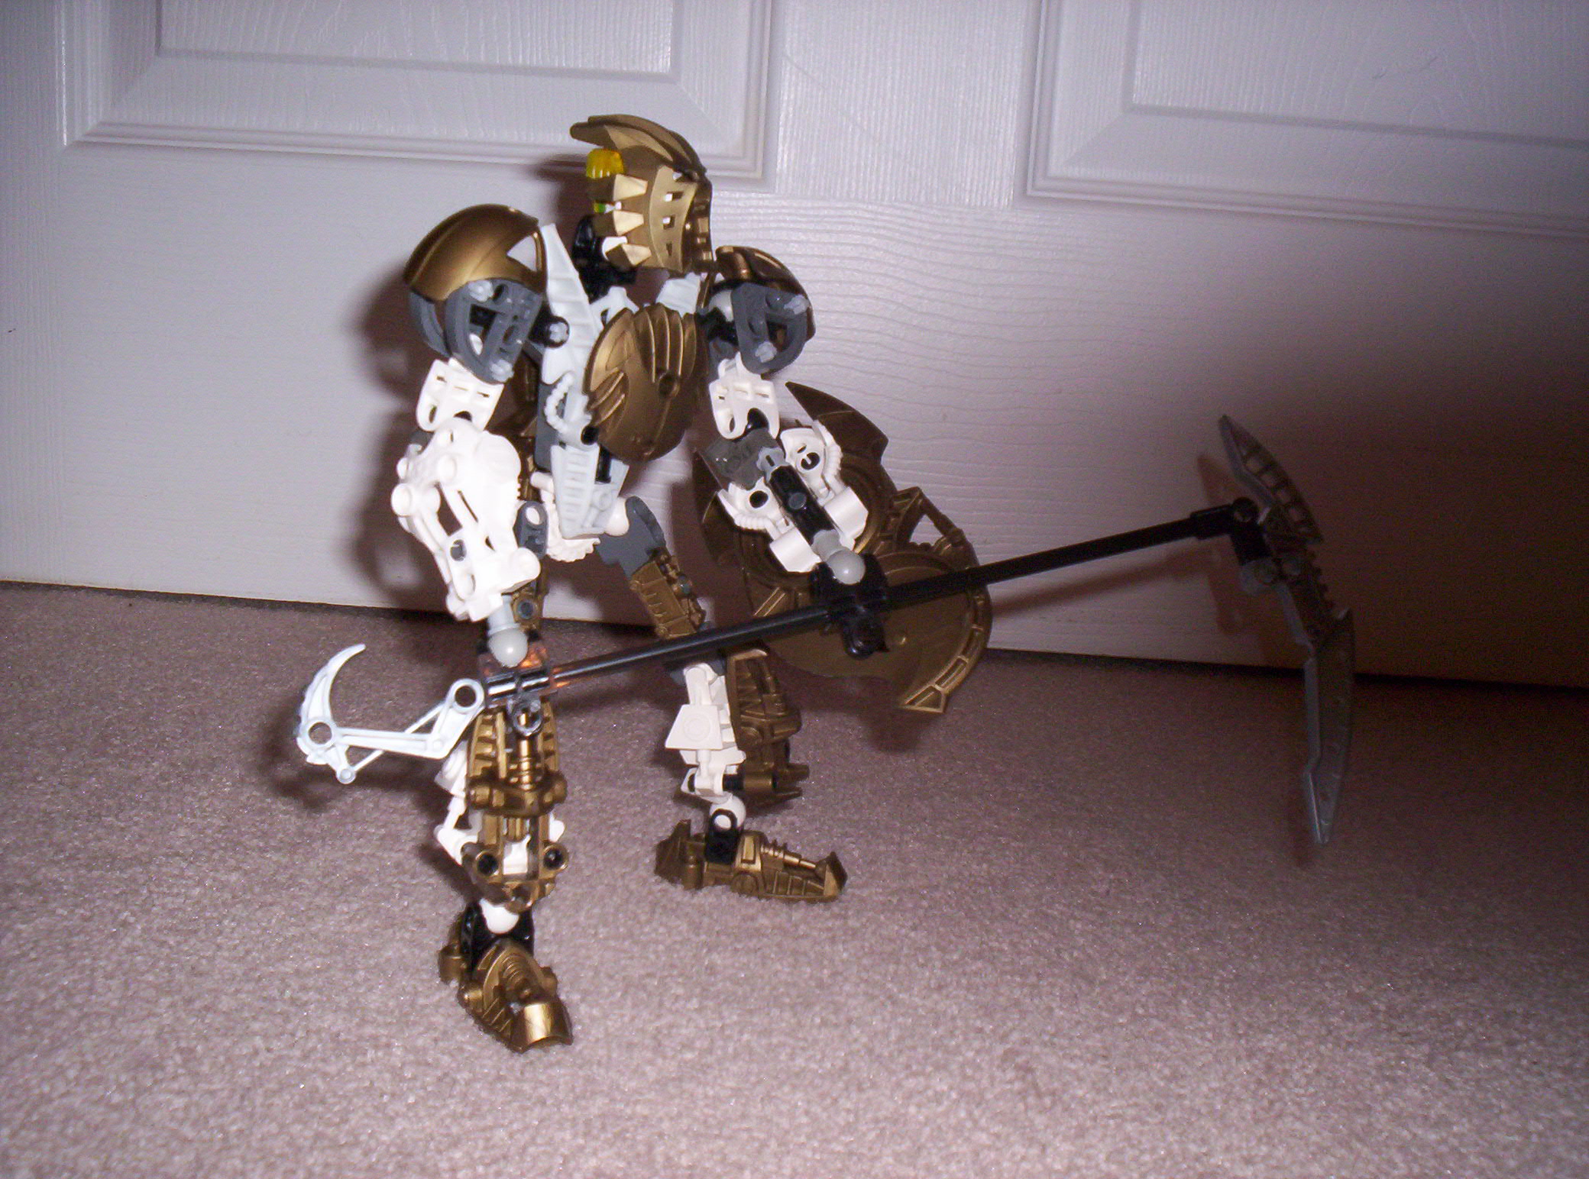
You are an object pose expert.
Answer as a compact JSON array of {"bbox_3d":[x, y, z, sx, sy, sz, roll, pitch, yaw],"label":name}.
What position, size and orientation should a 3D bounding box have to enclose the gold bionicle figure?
[{"bbox_3d":[-0.035,-0.015,0.460,0.120,0.219,0.165,13,15,38],"label":"gold bionicle figure"}]

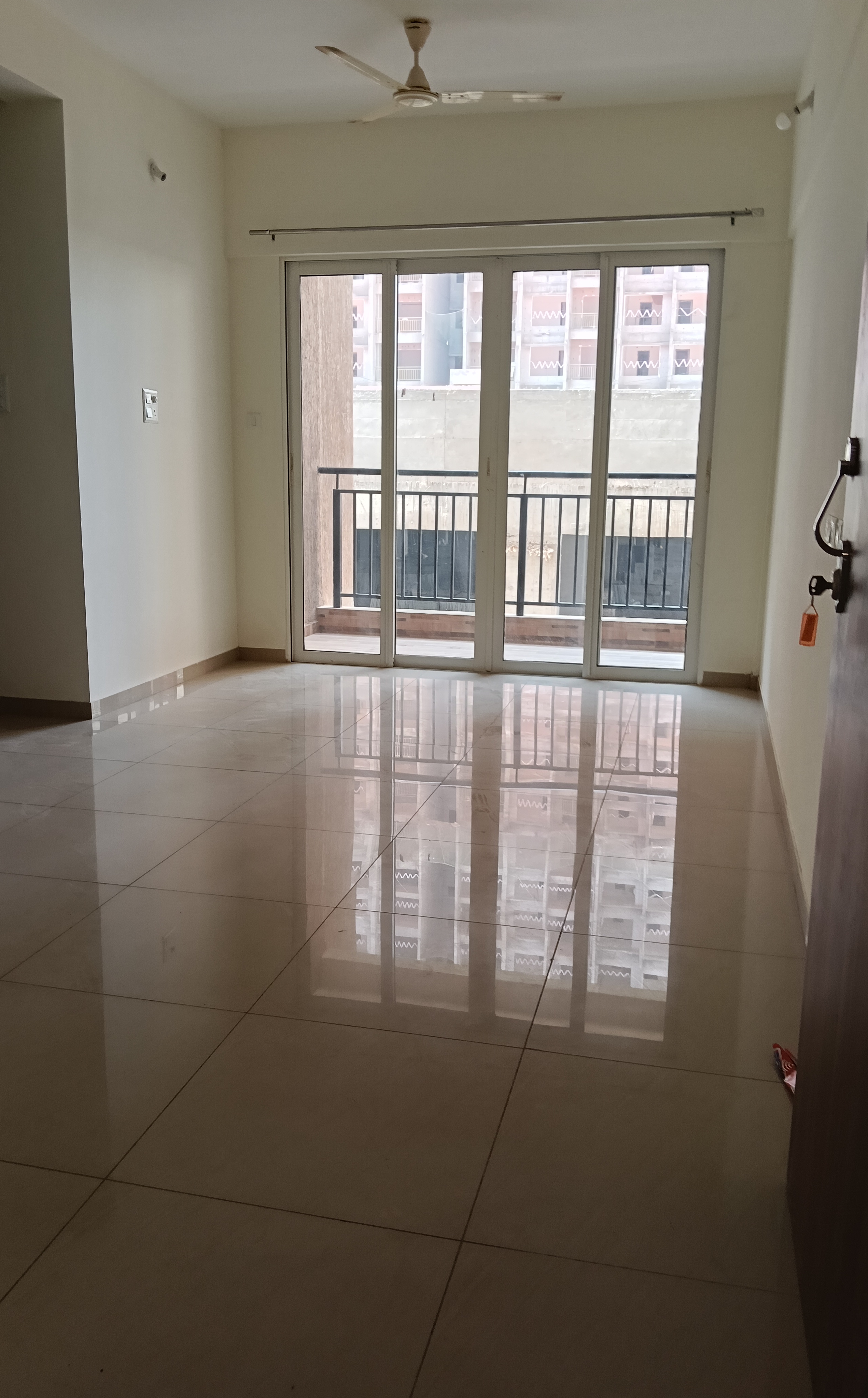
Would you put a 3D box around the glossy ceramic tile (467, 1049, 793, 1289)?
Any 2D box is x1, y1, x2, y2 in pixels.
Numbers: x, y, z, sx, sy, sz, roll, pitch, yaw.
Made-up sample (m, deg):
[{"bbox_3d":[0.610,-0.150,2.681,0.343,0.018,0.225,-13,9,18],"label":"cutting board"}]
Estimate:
[{"bbox_3d":[0.404,0.787,1.852,0.600,0.010,0.594,4,12,13],"label":"glossy ceramic tile"}]

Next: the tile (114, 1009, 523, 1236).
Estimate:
[{"bbox_3d":[-0.179,0.750,1.989,0.600,0.010,0.600,3,12,13],"label":"tile"}]

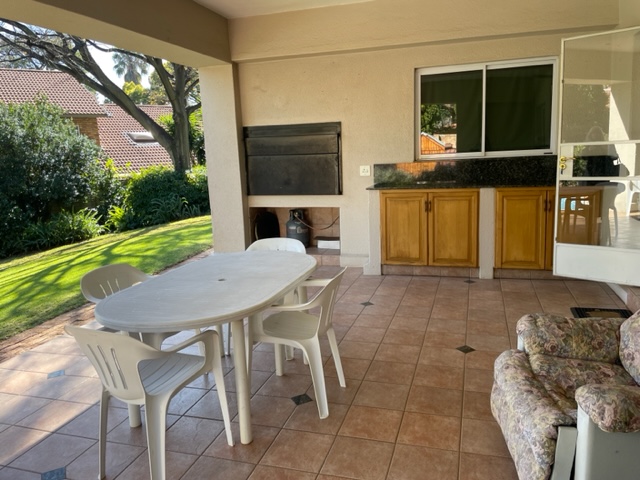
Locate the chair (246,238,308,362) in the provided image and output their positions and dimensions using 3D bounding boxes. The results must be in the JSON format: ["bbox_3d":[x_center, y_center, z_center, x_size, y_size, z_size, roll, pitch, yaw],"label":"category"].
[{"bbox_3d":[-0.374,0.413,3.598,0.564,0.774,0.576,1,11,18],"label":"chair"}]

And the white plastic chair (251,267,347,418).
[{"bbox_3d":[-0.107,0.548,2.760,0.576,0.780,0.564,1,11,20],"label":"white plastic chair"}]

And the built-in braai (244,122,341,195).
[{"bbox_3d":[-0.268,-1.013,6.088,1.254,0.852,0.450,1,11,18],"label":"built-in braai"}]

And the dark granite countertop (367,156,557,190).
[{"bbox_3d":[1.622,-0.697,5.095,2.220,0.279,0.426,1,11,18],"label":"dark granite countertop"}]

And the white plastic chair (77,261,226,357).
[{"bbox_3d":[-1.100,0.552,3.042,0.576,0.780,0.564,3,11,26],"label":"white plastic chair"}]

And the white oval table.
[{"bbox_3d":[-0.559,0.582,2.883,0.951,0.717,1.533,1,11,20],"label":"white oval table"}]

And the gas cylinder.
[{"bbox_3d":[-0.288,-0.141,6.423,0.315,0.522,0.315,-2,10,0],"label":"gas cylinder"}]

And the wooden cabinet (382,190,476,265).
[{"bbox_3d":[1.230,-0.160,5.369,1.029,0.834,0.390,1,11,18],"label":"wooden cabinet"}]

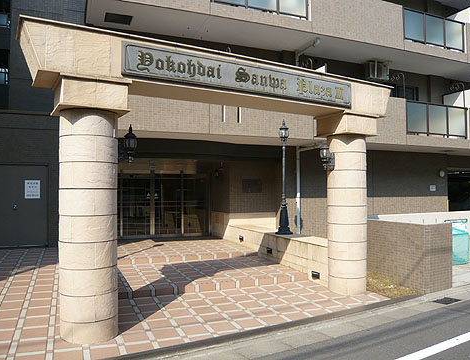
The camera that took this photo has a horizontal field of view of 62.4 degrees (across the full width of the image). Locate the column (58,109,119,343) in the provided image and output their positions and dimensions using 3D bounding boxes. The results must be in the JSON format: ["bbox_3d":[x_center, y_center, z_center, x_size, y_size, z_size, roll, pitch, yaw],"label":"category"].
[{"bbox_3d":[-1.780,0.537,4.745,0.670,2.670,0.670,1,-1,-29],"label":"column"}]

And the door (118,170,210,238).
[{"bbox_3d":[-2.337,0.731,12.160,3.270,2.100,0.250,0,-1,-22],"label":"door"}]

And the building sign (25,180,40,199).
[{"bbox_3d":[-4.944,0.232,9.500,0.330,0.445,0.020,1,-1,-24],"label":"building sign"}]

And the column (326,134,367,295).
[{"bbox_3d":[1.976,0.599,6.845,0.665,2.680,0.665,0,-1,0],"label":"column"}]

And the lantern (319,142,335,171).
[{"bbox_3d":[1.581,-0.398,6.621,0.270,0.490,0.185,1,-1,-29],"label":"lantern"}]

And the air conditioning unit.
[{"bbox_3d":[4.410,-3.400,12.120,0.770,0.570,0.300,1,-1,-24],"label":"air conditioning unit"}]

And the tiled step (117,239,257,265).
[{"bbox_3d":[-1.782,1.804,10.387,3.550,0.130,3.600,0,-1,-22],"label":"tiled step"}]

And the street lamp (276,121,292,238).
[{"bbox_3d":[1.132,-0.079,8.900,0.400,2.600,0.400,0,-1,0],"label":"street lamp"}]

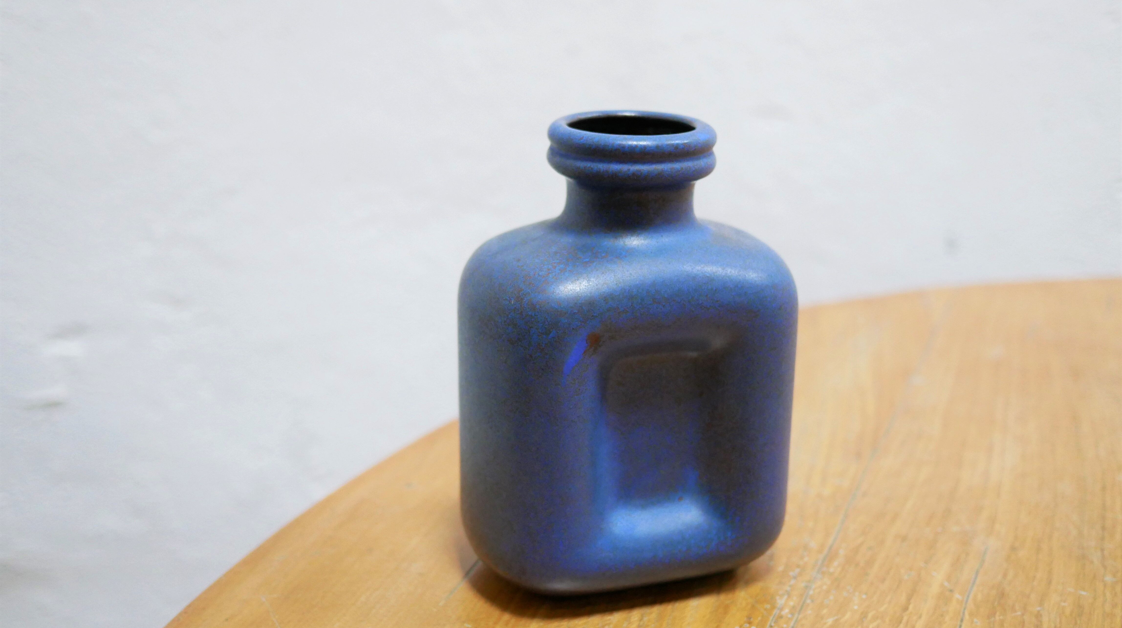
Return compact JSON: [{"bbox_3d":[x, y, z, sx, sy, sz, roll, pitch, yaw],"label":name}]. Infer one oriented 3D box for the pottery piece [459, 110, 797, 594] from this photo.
[{"bbox_3d":[0.024,0.010,0.484,0.120,0.163,0.094,-6,20,-18],"label":"pottery piece"}]

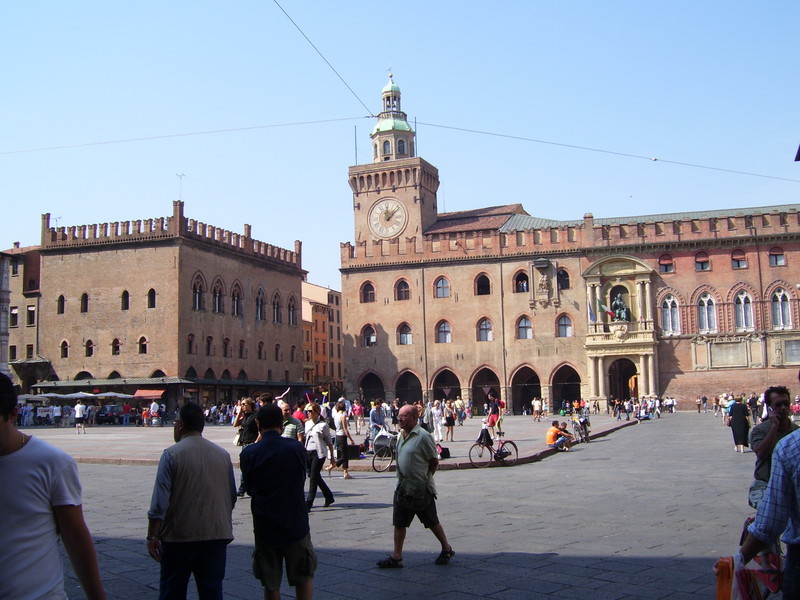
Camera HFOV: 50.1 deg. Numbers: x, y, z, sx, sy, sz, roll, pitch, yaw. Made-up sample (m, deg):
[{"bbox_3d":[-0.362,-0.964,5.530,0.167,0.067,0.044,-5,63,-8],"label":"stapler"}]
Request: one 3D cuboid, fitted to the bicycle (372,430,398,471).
[{"bbox_3d":[0.051,3.760,21.658,1.720,1.050,0.580,3,-8,-37],"label":"bicycle"}]

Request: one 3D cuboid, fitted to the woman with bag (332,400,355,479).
[{"bbox_3d":[-1.264,3.021,18.593,0.600,1.670,0.500,3,-8,-37],"label":"woman with bag"}]

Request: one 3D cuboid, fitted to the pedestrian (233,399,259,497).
[{"bbox_3d":[-2.721,2.615,15.043,0.520,1.670,0.500,2,-7,-28],"label":"pedestrian"}]

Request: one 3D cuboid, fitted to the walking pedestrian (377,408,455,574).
[{"bbox_3d":[0.130,1.913,8.944,0.800,1.690,0.520,1,-7,-20],"label":"walking pedestrian"}]

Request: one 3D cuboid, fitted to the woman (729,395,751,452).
[{"bbox_3d":[9.842,3.608,24.891,0.600,1.640,0.420,-2,-6,5],"label":"woman"}]

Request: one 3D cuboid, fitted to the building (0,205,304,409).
[{"bbox_3d":[-21.277,2.604,83.254,13.800,17.979,23.800,-3,-7,16],"label":"building"}]

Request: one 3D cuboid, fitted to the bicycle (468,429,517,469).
[{"bbox_3d":[2.497,3.903,22.757,1.750,1.030,0.580,3,-8,-37],"label":"bicycle"}]

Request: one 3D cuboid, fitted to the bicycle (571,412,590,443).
[{"bbox_3d":[7.036,4.974,33.360,0.600,1.080,1.700,-4,-7,19],"label":"bicycle"}]

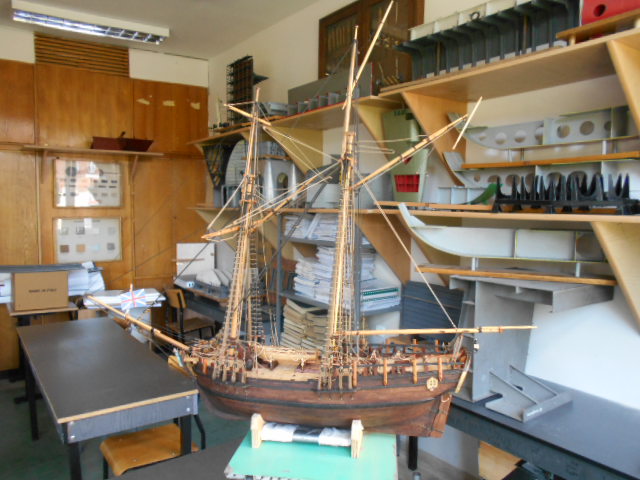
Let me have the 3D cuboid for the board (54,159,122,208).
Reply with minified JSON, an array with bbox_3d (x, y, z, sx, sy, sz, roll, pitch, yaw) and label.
[{"bbox_3d":[-2.406,-0.589,5.020,0.640,0.500,0.030,-4,6,-36],"label":"board"}]

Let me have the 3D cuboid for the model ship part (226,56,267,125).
[{"bbox_3d":[-0.665,-1.298,4.312,0.180,0.520,0.500,-4,6,-36],"label":"model ship part"}]

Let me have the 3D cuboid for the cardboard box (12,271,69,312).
[{"bbox_3d":[-2.572,0.452,4.414,0.410,0.330,0.280,-4,6,-36],"label":"cardboard box"}]

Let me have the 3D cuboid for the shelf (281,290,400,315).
[{"bbox_3d":[0.116,0.454,3.666,0.410,0.036,0.960,-4,6,-36],"label":"shelf"}]

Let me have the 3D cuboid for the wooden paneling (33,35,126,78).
[{"bbox_3d":[-2.399,-1.881,4.914,0.890,0.295,0.040,-4,6,-36],"label":"wooden paneling"}]

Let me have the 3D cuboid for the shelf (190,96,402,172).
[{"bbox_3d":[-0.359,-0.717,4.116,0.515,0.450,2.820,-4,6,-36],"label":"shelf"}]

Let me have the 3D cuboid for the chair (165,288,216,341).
[{"bbox_3d":[-1.321,0.919,4.918,0.410,0.820,0.440,4,6,41],"label":"chair"}]

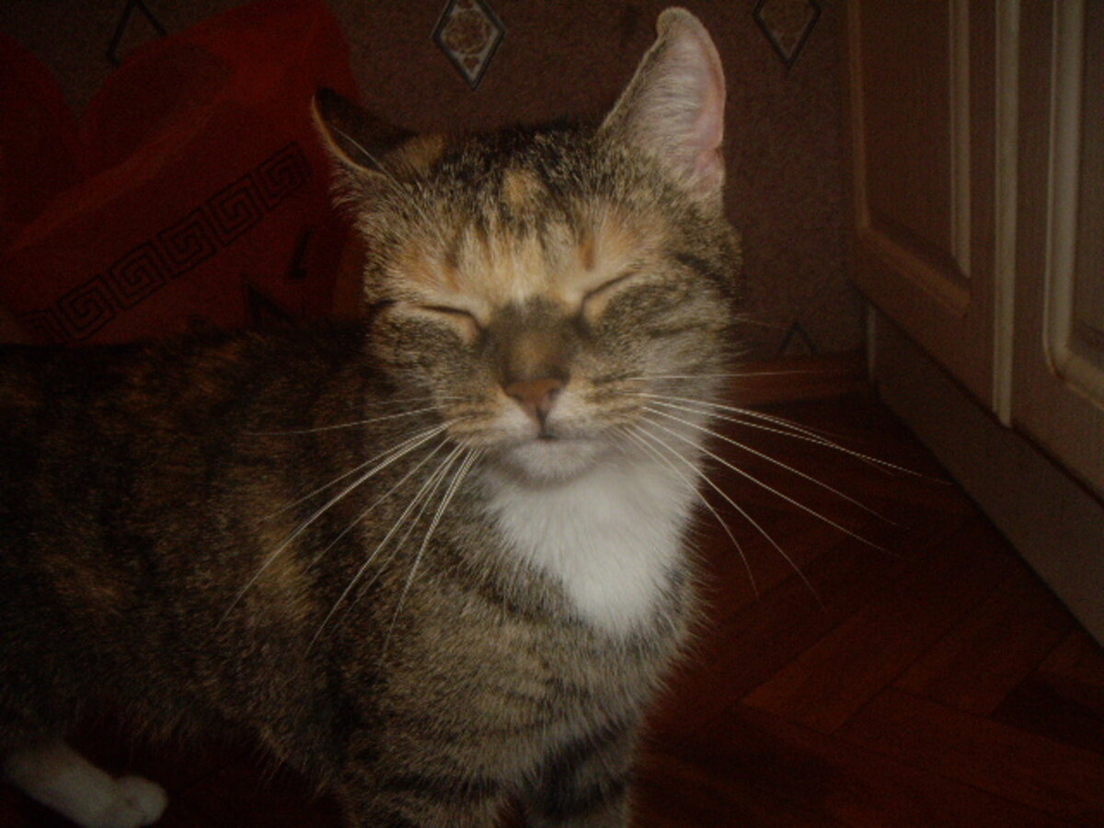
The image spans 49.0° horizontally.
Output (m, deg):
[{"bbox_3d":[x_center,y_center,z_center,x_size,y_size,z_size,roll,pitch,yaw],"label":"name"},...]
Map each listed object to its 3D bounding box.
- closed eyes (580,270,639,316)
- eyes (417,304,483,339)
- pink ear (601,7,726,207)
[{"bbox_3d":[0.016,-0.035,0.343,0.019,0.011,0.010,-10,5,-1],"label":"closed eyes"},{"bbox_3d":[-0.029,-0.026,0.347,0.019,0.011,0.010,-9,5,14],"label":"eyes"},{"bbox_3d":[0.035,-0.095,0.377,0.039,0.059,0.033,-4,7,-15],"label":"pink ear"}]

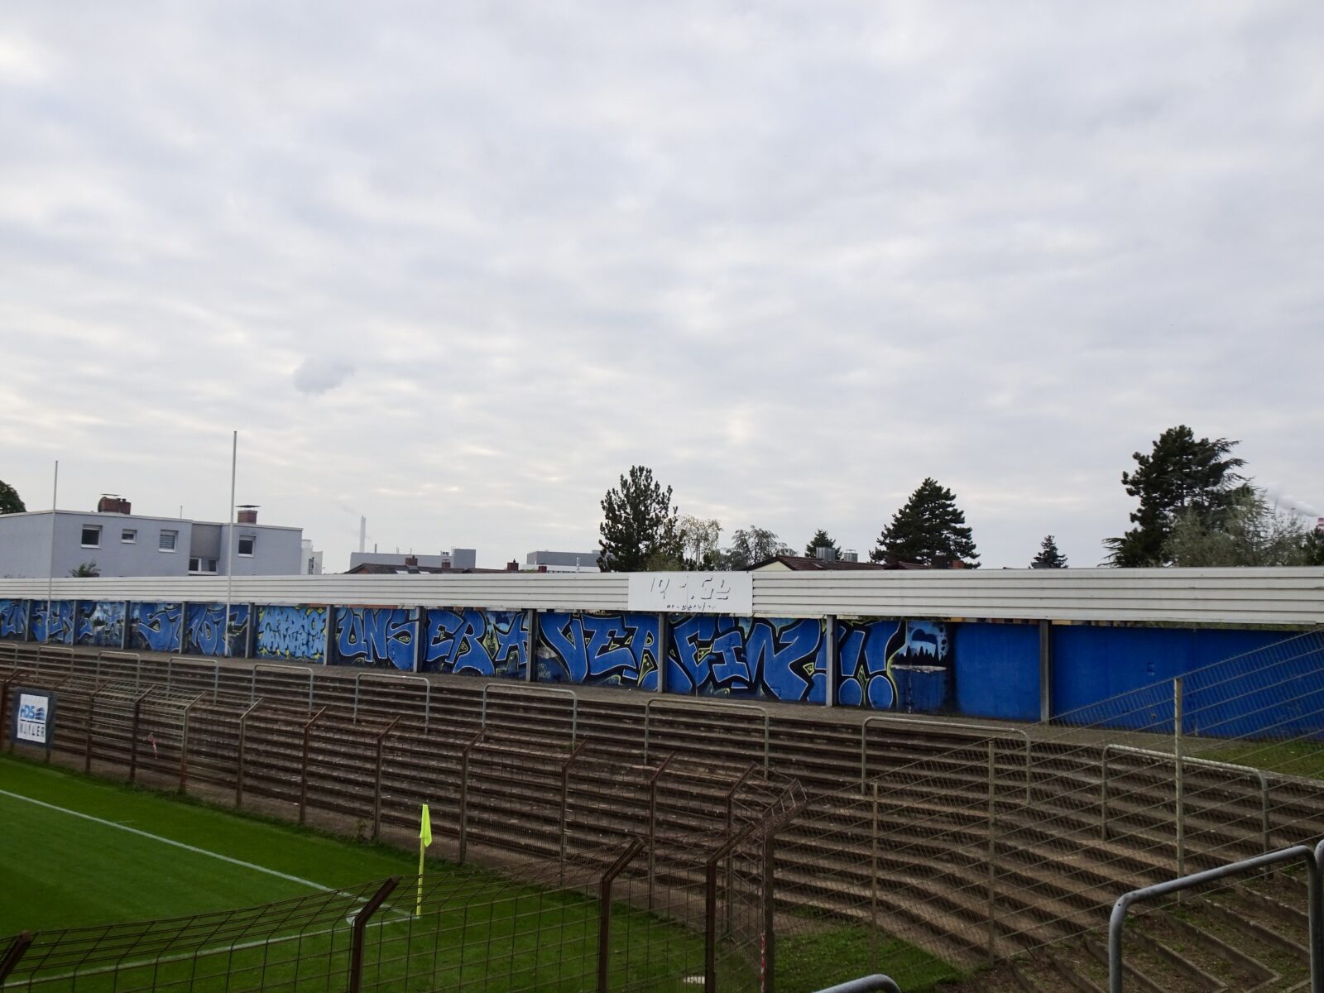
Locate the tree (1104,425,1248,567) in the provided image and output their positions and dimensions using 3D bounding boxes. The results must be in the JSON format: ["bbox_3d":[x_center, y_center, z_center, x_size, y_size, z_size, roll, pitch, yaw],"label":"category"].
[{"bbox_3d":[30.510,3.540,72.300,8.580,15.600,8.320,1,-5,0],"label":"tree"}]

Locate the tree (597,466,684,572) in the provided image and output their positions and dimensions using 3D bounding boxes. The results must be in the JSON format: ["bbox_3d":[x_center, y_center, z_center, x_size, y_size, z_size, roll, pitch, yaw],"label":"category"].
[{"bbox_3d":[-1.550,4.660,79.400,5.610,13.370,5.440,1,-5,0],"label":"tree"}]

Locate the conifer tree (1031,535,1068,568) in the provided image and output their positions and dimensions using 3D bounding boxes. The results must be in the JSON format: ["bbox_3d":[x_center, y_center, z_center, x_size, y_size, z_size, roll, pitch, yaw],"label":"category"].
[{"bbox_3d":[29.020,7.980,91.540,3.920,10.170,3.800,1,-5,0],"label":"conifer tree"}]

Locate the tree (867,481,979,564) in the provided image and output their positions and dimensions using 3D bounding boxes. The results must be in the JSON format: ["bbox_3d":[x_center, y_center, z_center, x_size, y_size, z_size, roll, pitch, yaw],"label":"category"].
[{"bbox_3d":[19.570,5.730,91.360,8.650,14.240,8.390,1,-5,0],"label":"tree"}]

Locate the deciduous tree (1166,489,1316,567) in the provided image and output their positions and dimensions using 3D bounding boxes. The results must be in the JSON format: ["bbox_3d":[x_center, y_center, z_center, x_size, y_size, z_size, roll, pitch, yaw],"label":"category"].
[{"bbox_3d":[28.290,4.870,59.520,7.350,10.550,7.130,1,-5,0],"label":"deciduous tree"}]

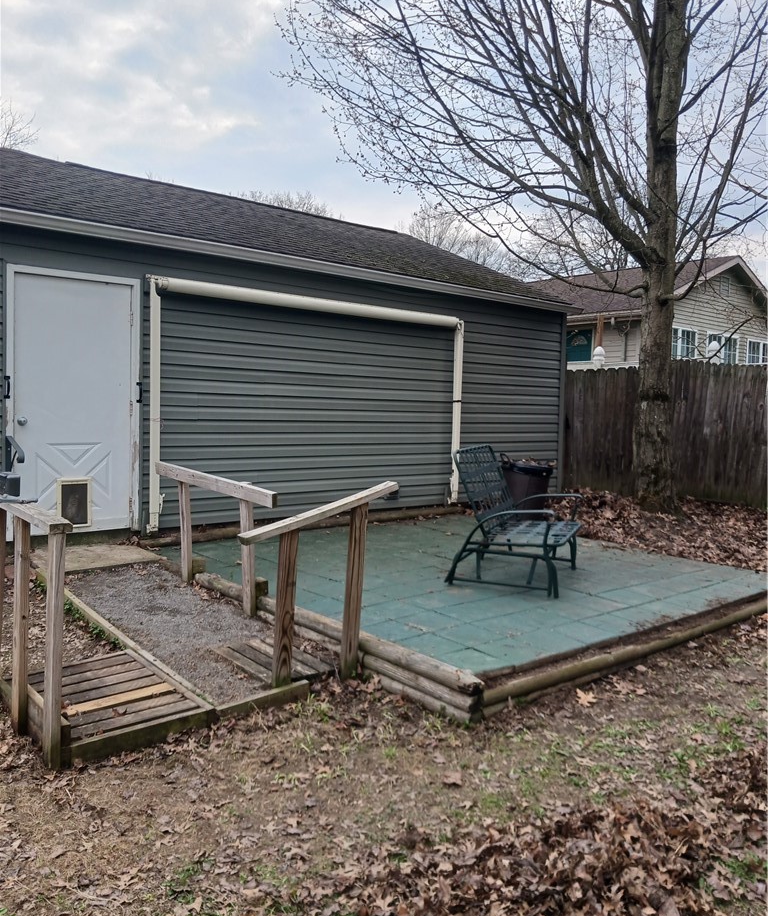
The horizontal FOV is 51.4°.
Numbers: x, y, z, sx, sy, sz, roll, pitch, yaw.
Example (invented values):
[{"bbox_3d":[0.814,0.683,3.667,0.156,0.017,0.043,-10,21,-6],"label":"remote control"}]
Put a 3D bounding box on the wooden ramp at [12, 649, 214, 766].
[{"bbox_3d":[-1.373,1.151,3.882,0.690,0.180,0.960,-2,5,-42],"label":"wooden ramp"}]

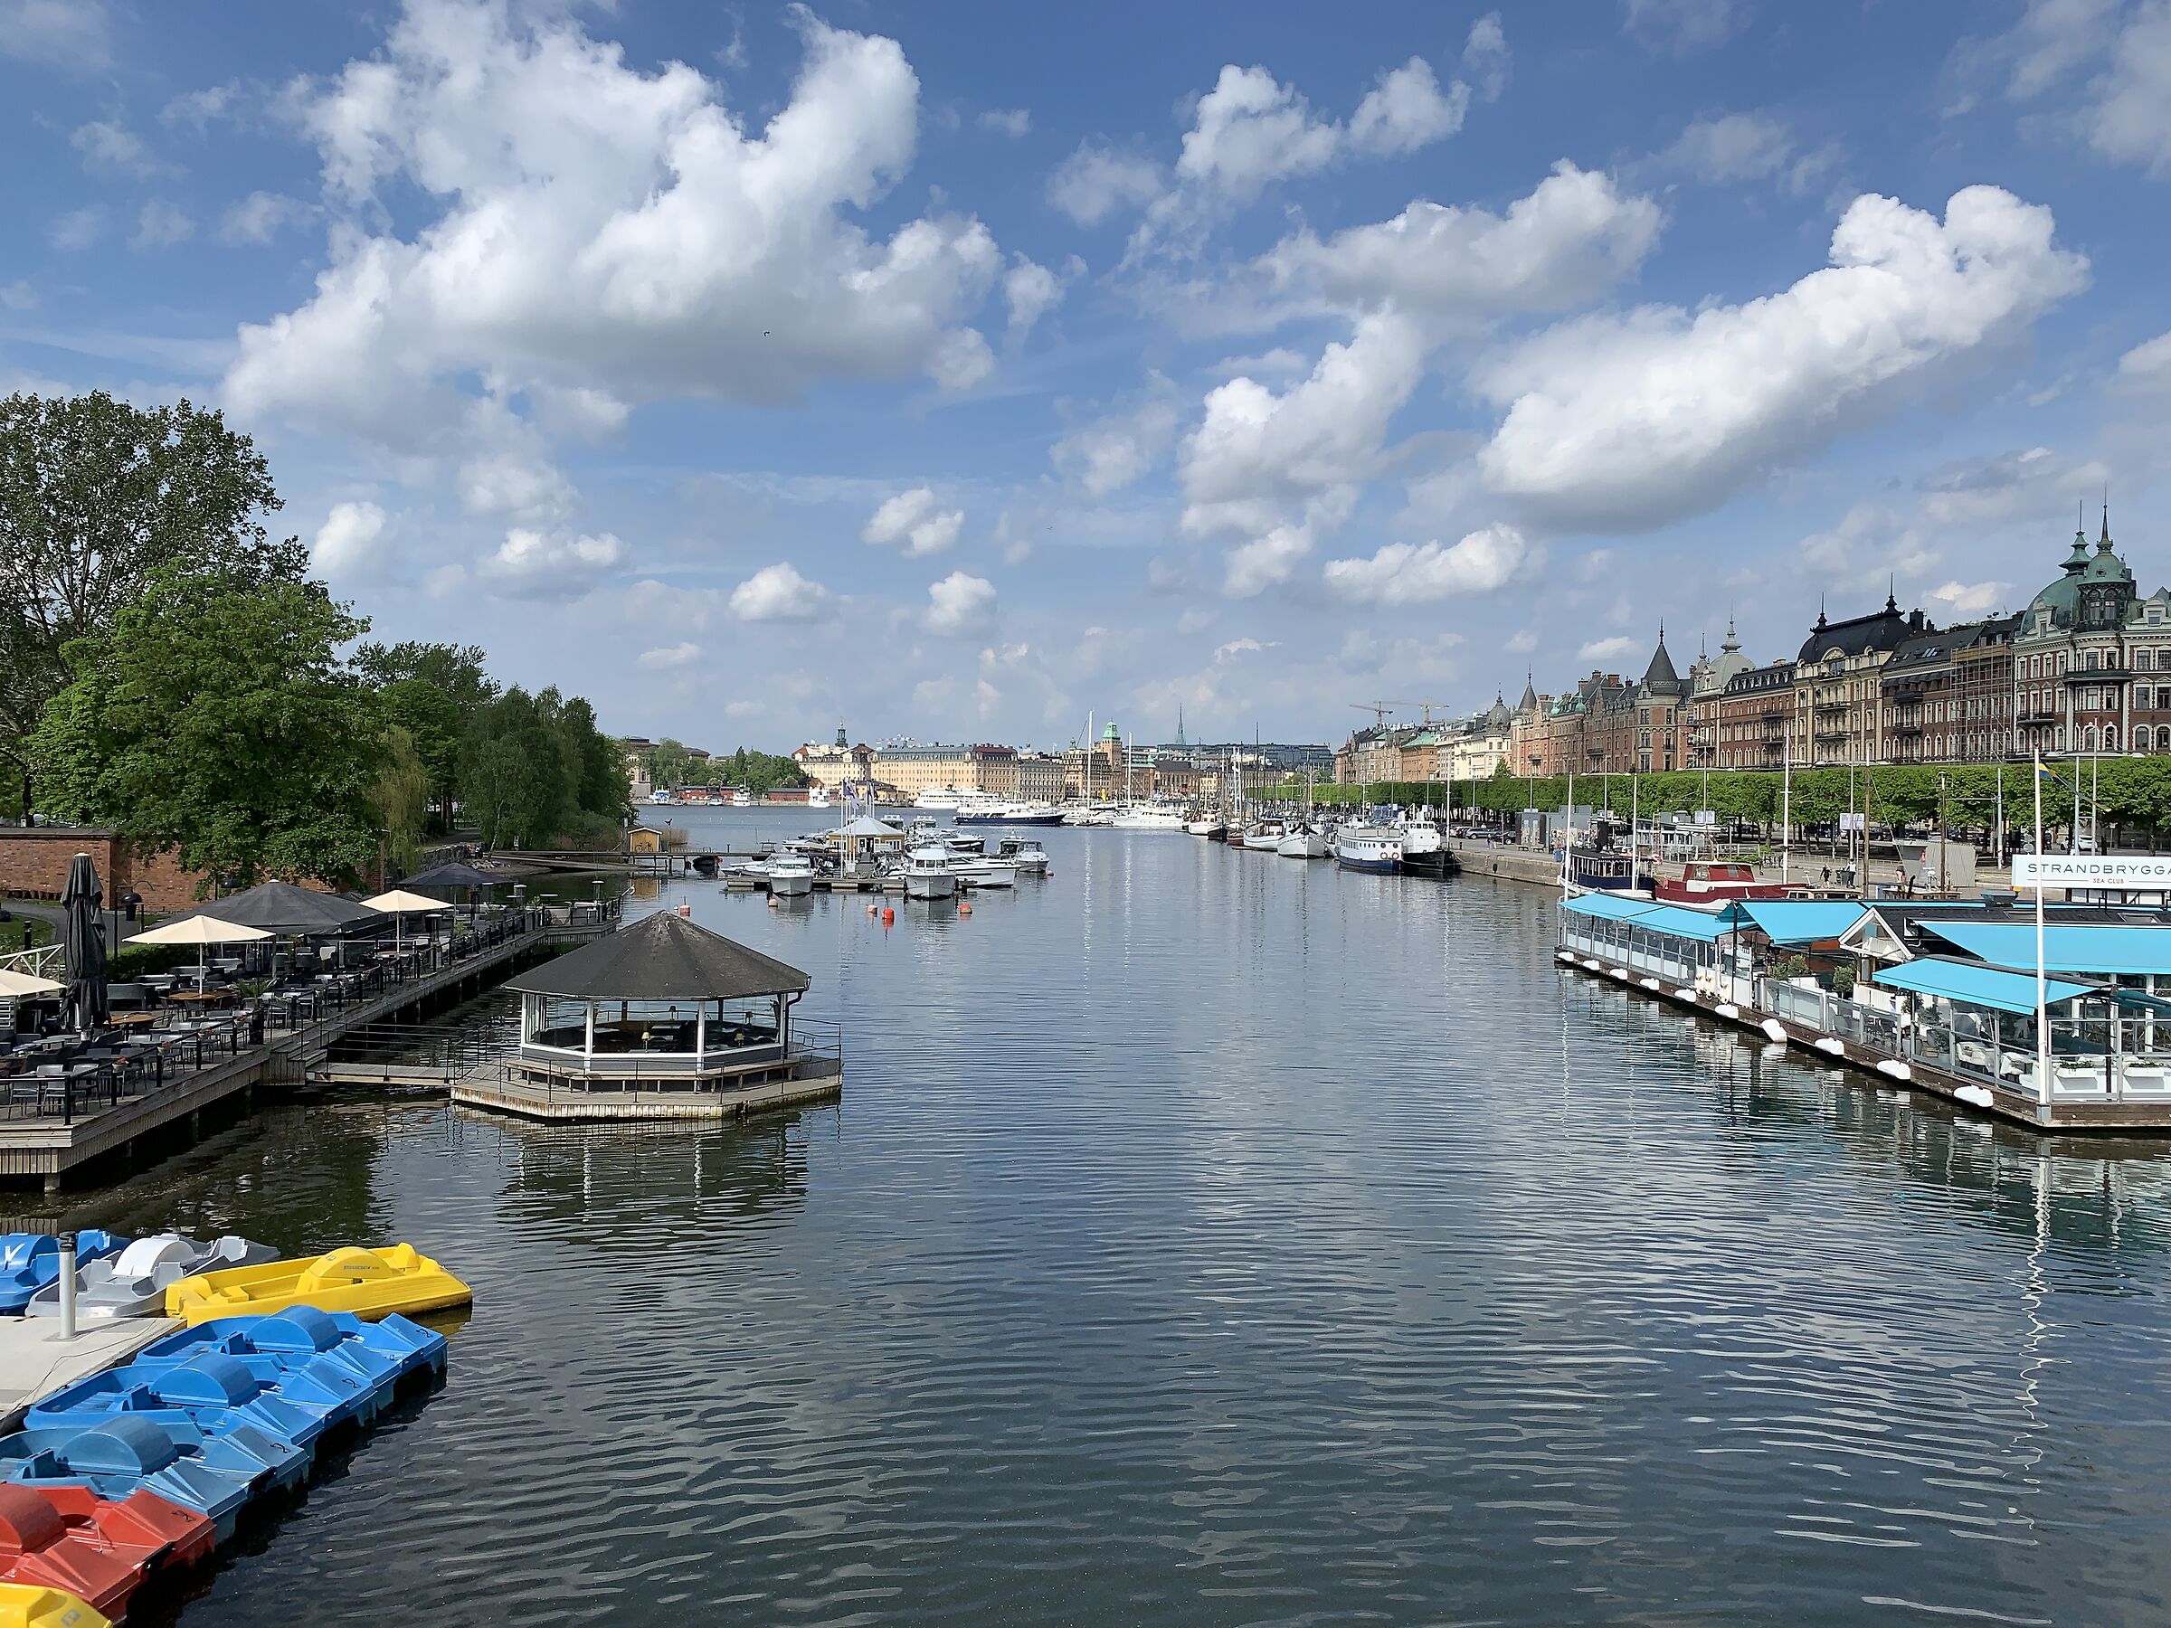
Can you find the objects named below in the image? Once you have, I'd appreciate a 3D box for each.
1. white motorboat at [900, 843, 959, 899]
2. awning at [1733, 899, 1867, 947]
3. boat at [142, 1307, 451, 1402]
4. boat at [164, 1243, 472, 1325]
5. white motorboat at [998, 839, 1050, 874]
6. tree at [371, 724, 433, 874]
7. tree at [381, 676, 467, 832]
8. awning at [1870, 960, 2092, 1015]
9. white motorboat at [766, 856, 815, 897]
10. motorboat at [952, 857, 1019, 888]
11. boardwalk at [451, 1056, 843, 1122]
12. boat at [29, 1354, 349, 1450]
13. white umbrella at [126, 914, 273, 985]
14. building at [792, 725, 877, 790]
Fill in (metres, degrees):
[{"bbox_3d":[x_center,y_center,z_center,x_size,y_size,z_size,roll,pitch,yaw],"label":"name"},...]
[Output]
[{"bbox_3d":[-10.850,4.108,114.066,3.350,3.600,9.000,0,1,-5],"label":"white motorboat"},{"bbox_3d":[22.300,3.296,49.849,3.800,1.200,2.600,0,1,0],"label":"awning"},{"bbox_3d":[-9.360,6.319,19.200,3.200,1.050,1.600,0,1,10],"label":"boat"},{"bbox_3d":[-10.550,6.466,22.539,3.600,0.950,1.500,0,1,-32],"label":"boat"},{"bbox_3d":[-5.600,3.805,147.565,2.750,3.200,7.800,0,1,-13],"label":"white motorboat"},{"bbox_3d":[-47.661,-0.997,113.000,5.300,10.580,5.300,0,1,0],"label":"tree"},{"bbox_3d":[-70.221,-6.204,172.000,9.600,16.040,9.600,0,1,0],"label":"tree"},{"bbox_3d":[21.183,4.048,38.782,1.400,0.570,6.900,0,1,-1],"label":"awning"},{"bbox_3d":[-21.008,4.350,117.300,3.100,2.800,8.400,0,1,-8],"label":"white motorboat"},{"bbox_3d":[-8.600,4.571,124.000,7.600,2.300,2.600,0,1,-9],"label":"motorboat"},{"bbox_3d":[-10.400,6.404,40.390,9.200,0.500,8.900,0,1,-5],"label":"boardwalk"},{"bbox_3d":[-9.500,6.338,17.530,3.200,1.050,1.600,0,1,7],"label":"boat"},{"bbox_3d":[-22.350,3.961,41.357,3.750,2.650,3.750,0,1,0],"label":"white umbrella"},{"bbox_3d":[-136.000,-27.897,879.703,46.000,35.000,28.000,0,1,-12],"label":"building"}]

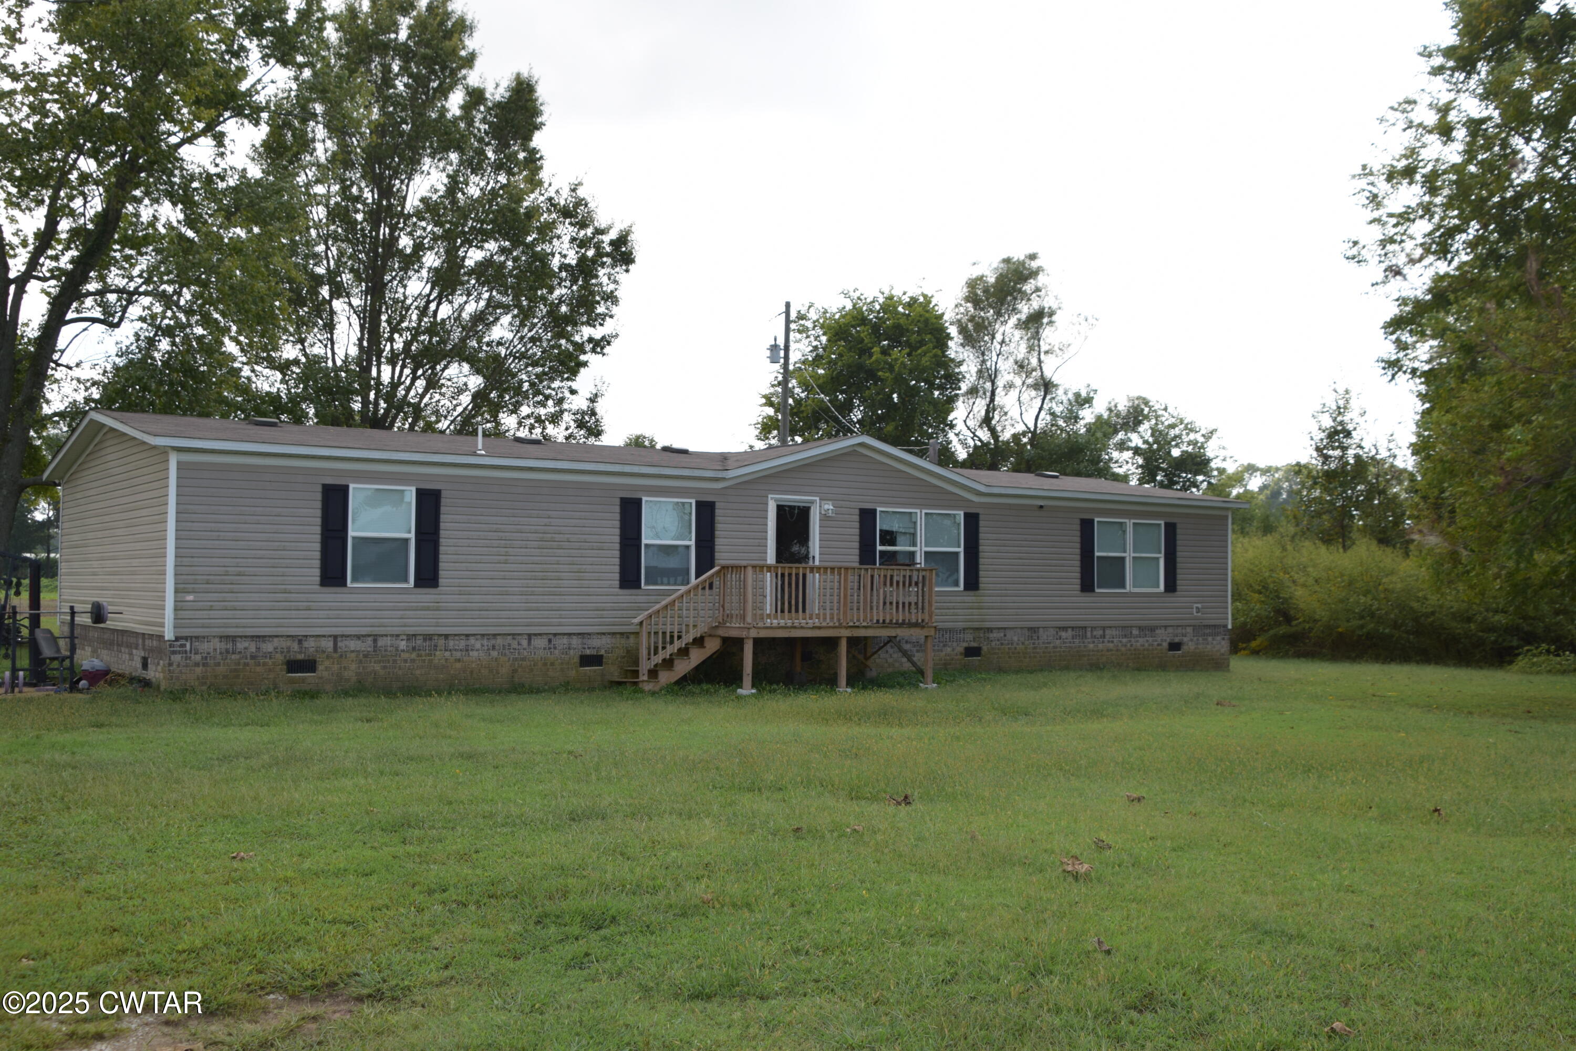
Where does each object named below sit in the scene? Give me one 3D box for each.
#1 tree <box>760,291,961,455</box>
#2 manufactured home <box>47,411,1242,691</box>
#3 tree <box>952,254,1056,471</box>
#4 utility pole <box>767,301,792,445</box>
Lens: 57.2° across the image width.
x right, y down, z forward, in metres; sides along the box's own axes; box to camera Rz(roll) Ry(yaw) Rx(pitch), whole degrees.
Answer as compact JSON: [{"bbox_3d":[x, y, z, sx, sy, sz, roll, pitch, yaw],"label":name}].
[{"bbox_3d":[2.473,-2.525,53.752,7.596,12.548,7.200,1,-2,0],"label":"tree"},{"bbox_3d":[-1.748,0.672,28.381,21.580,4.200,9.250,2,-3,-35],"label":"manufactured home"},{"bbox_3d":[8.309,-3.315,55.715,4.358,14.391,4.400,1,-2,0],"label":"tree"},{"bbox_3d":[-0.285,-1.867,45.791,0.784,10.551,0.450,1,-2,0],"label":"utility pole"}]

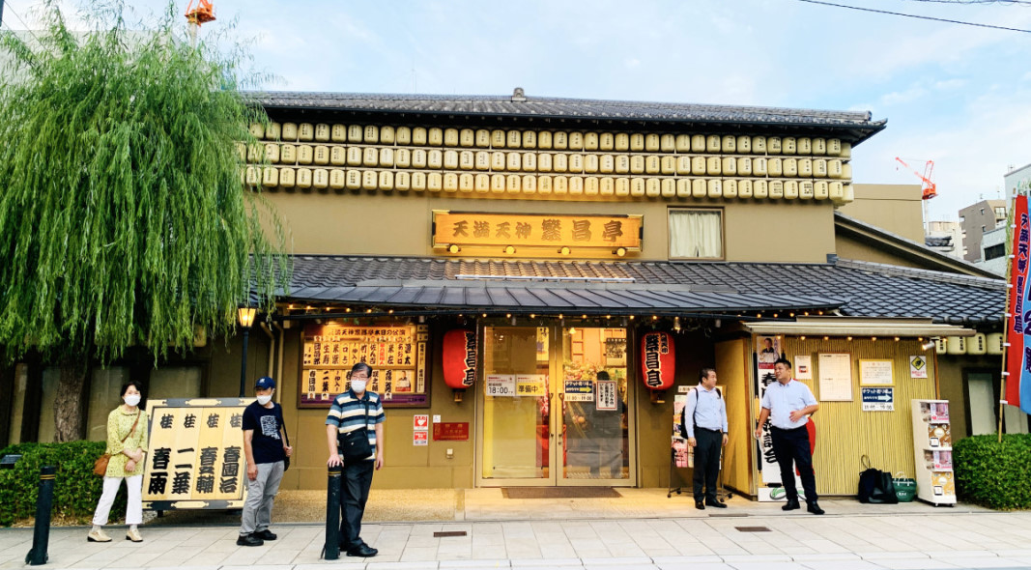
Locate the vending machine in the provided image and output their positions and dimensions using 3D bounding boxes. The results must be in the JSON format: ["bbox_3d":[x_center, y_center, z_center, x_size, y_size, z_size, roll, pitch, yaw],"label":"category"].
[{"bbox_3d":[5.046,2.017,9.342,0.270,1.260,0.400,0,-8,2],"label":"vending machine"}]

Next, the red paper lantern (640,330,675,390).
[{"bbox_3d":[2.013,1.065,10.900,0.470,0.830,0.470,-2,-9,14],"label":"red paper lantern"}]

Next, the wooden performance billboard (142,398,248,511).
[{"bbox_3d":[-3.334,1.773,8.119,1.190,1.170,0.120,0,-17,0],"label":"wooden performance billboard"}]

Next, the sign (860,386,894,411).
[{"bbox_3d":[4.680,1.476,9.980,0.415,0.300,0.010,0,-9,1],"label":"sign"}]

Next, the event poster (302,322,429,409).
[{"bbox_3d":[-2.200,1.164,11.303,1.860,1.230,0.100,1,-8,-5],"label":"event poster"}]

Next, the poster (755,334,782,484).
[{"bbox_3d":[3.188,1.570,9.639,0.345,1.870,0.040,1,-8,-5],"label":"poster"}]

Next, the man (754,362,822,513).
[{"bbox_3d":[3.104,1.713,8.882,0.630,1.715,0.400,-5,-10,28],"label":"man"}]

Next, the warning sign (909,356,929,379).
[{"bbox_3d":[5.236,1.067,10.050,0.208,0.290,0.010,0,-9,1],"label":"warning sign"}]

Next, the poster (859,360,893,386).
[{"bbox_3d":[4.621,1.120,9.913,0.455,0.345,0.025,1,-8,-5],"label":"poster"}]

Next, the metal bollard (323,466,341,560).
[{"bbox_3d":[-1.631,2.019,6.941,0.120,0.840,0.120,1,-8,-5],"label":"metal bollard"}]

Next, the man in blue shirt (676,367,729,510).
[{"bbox_3d":[2.235,1.832,9.319,0.490,1.644,0.380,3,-10,-18],"label":"man in blue shirt"}]

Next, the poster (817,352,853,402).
[{"bbox_3d":[4.114,1.183,9.950,0.447,0.638,0.025,0,-9,1],"label":"poster"}]

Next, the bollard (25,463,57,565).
[{"bbox_3d":[-4.207,2.040,6.874,0.155,0.825,0.145,0,-9,2],"label":"bollard"}]

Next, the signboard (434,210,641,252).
[{"bbox_3d":[0.397,-0.988,14.133,3.850,0.700,0.170,1,1,-5],"label":"signboard"}]

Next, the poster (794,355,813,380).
[{"bbox_3d":[3.689,1.062,9.920,0.207,0.298,0.010,0,-9,1],"label":"poster"}]

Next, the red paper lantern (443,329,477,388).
[{"bbox_3d":[-0.789,1.077,11.136,0.520,0.870,0.520,0,-8,0],"label":"red paper lantern"}]

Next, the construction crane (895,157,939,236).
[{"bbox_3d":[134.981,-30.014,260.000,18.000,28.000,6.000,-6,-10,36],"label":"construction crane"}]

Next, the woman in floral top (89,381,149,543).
[{"bbox_3d":[-3.945,1.746,7.786,0.500,1.548,0.350,6,-11,-33],"label":"woman in floral top"}]

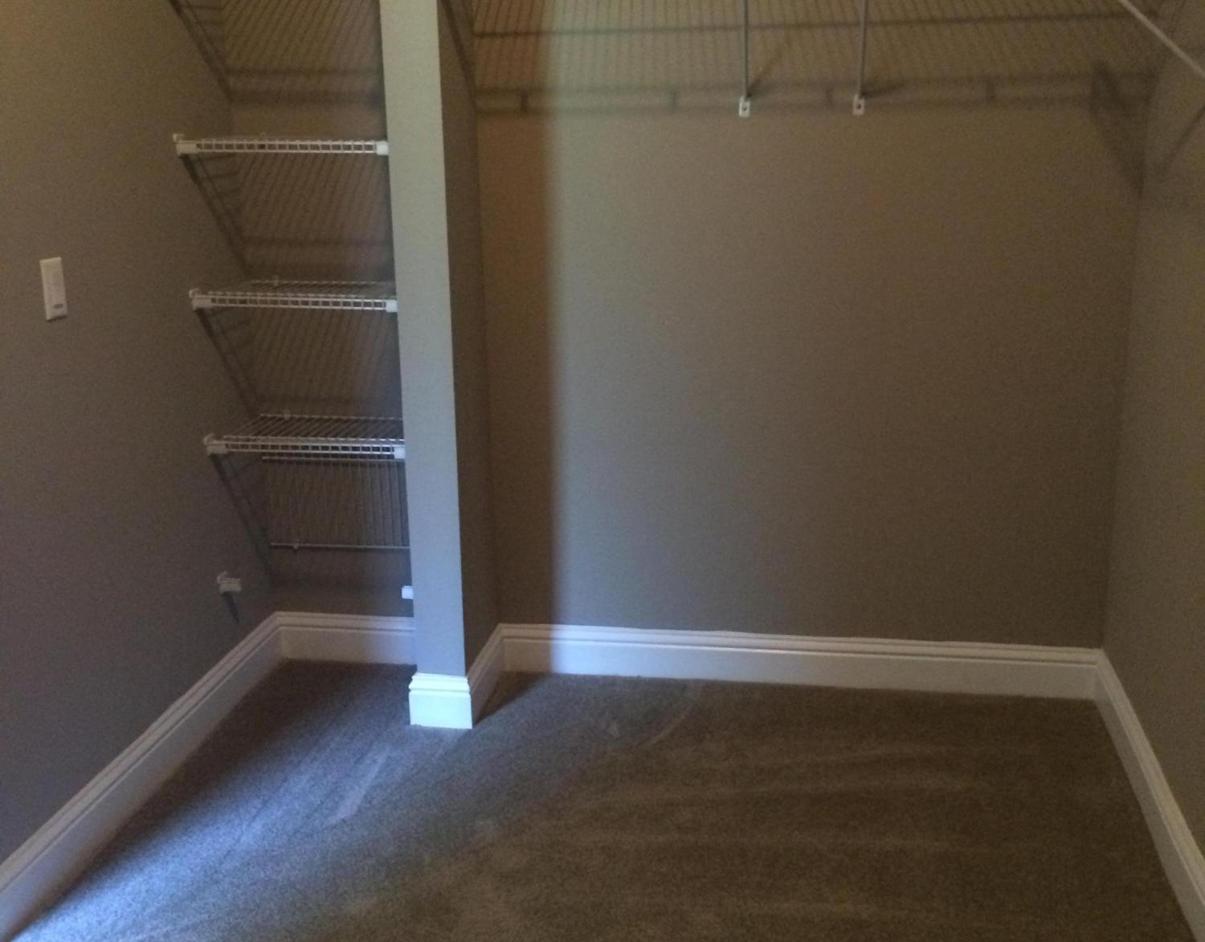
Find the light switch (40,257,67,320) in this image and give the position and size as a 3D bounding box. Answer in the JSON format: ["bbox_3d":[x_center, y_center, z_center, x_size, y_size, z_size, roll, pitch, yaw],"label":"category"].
[{"bbox_3d":[-1.060,-0.352,2.604,0.012,0.115,0.071,2,16,9],"label":"light switch"}]

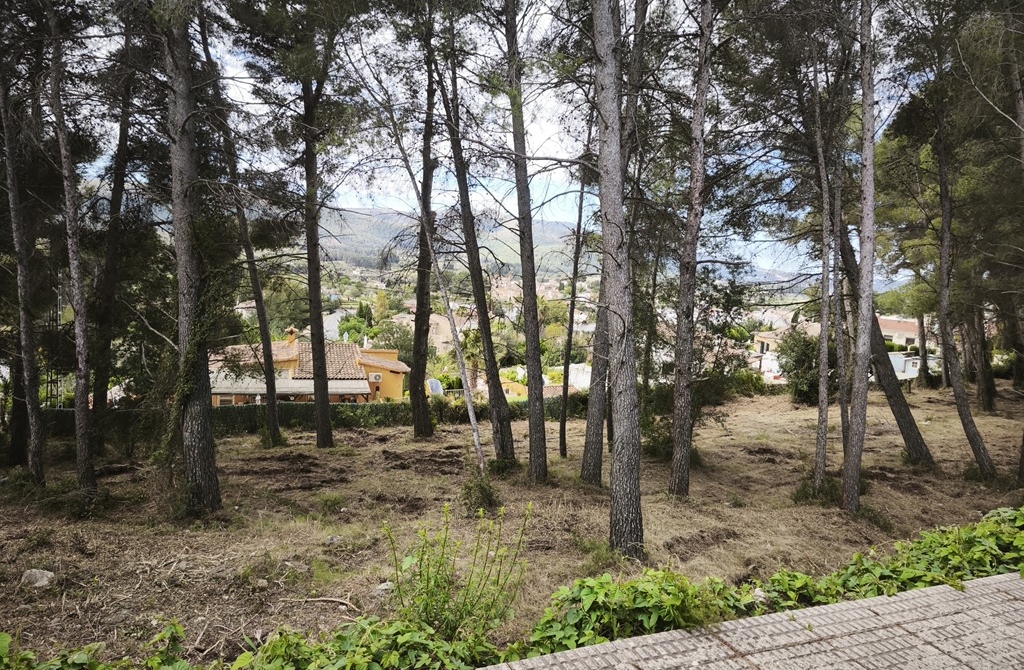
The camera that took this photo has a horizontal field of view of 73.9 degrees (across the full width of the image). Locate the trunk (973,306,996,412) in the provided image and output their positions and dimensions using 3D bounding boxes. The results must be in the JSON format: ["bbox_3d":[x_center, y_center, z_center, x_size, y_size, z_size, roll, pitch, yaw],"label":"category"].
[{"bbox_3d":[12.602,0.625,18.165,0.370,2.864,0.360,-9,6,1],"label":"trunk"}]

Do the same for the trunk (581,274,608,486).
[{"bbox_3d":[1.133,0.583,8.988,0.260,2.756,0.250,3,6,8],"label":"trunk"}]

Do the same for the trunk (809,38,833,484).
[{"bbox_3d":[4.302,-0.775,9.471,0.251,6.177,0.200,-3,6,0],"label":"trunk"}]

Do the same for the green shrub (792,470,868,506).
[{"bbox_3d":[4.532,2.184,9.681,1.020,0.450,0.800,0,6,0],"label":"green shrub"}]

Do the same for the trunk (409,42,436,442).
[{"bbox_3d":[-1.547,-1.591,12.029,0.440,6.893,0.380,1,6,-7],"label":"trunk"}]

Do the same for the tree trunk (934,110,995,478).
[{"bbox_3d":[7.190,-0.574,11.000,0.501,6.041,0.320,-11,6,1],"label":"tree trunk"}]

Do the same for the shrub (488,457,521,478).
[{"bbox_3d":[-0.125,1.947,10.000,0.485,0.245,0.450,4,6,0],"label":"shrub"}]

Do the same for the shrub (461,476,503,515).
[{"bbox_3d":[-0.336,1.769,7.500,0.449,0.385,0.450,3,6,-2],"label":"shrub"}]

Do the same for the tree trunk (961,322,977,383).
[{"bbox_3d":[14.869,0.608,22.185,0.307,2.007,0.300,-10,6,1],"label":"tree trunk"}]

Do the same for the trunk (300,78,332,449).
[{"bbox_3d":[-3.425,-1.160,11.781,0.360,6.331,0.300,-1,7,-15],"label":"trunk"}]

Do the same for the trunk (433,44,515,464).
[{"bbox_3d":[-0.623,-1.174,10.348,0.330,6.320,0.320,-8,6,1],"label":"trunk"}]

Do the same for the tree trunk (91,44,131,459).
[{"bbox_3d":[-7.282,-1.572,12.404,0.312,7.668,0.300,7,6,-1],"label":"tree trunk"}]

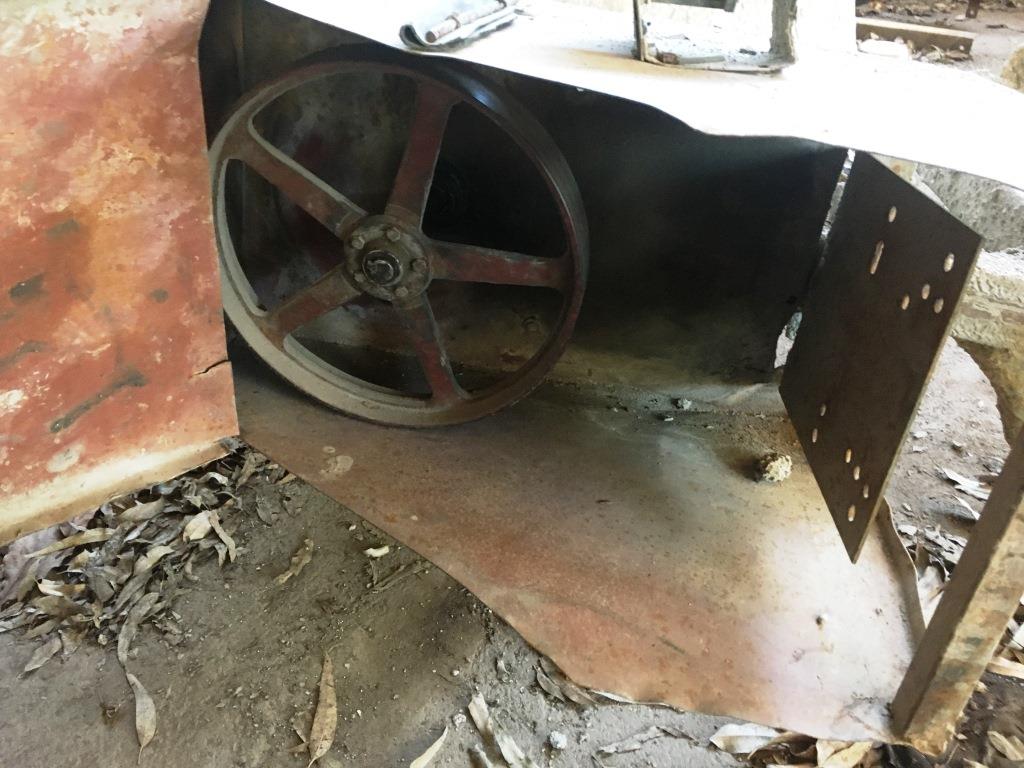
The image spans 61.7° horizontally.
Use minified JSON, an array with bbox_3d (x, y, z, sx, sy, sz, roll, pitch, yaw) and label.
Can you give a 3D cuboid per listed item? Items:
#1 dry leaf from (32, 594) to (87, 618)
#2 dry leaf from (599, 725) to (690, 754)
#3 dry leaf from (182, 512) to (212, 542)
[{"bbox_3d":[-0.561,0.276,1.063,0.066,0.015,0.022,9,33,5],"label":"dry leaf"},{"bbox_3d":[0.189,0.506,1.224,0.138,0.020,0.037,0,31,-11],"label":"dry leaf"},{"bbox_3d":[-0.543,0.244,1.482,0.042,0.030,0.081,0,31,-10],"label":"dry leaf"}]

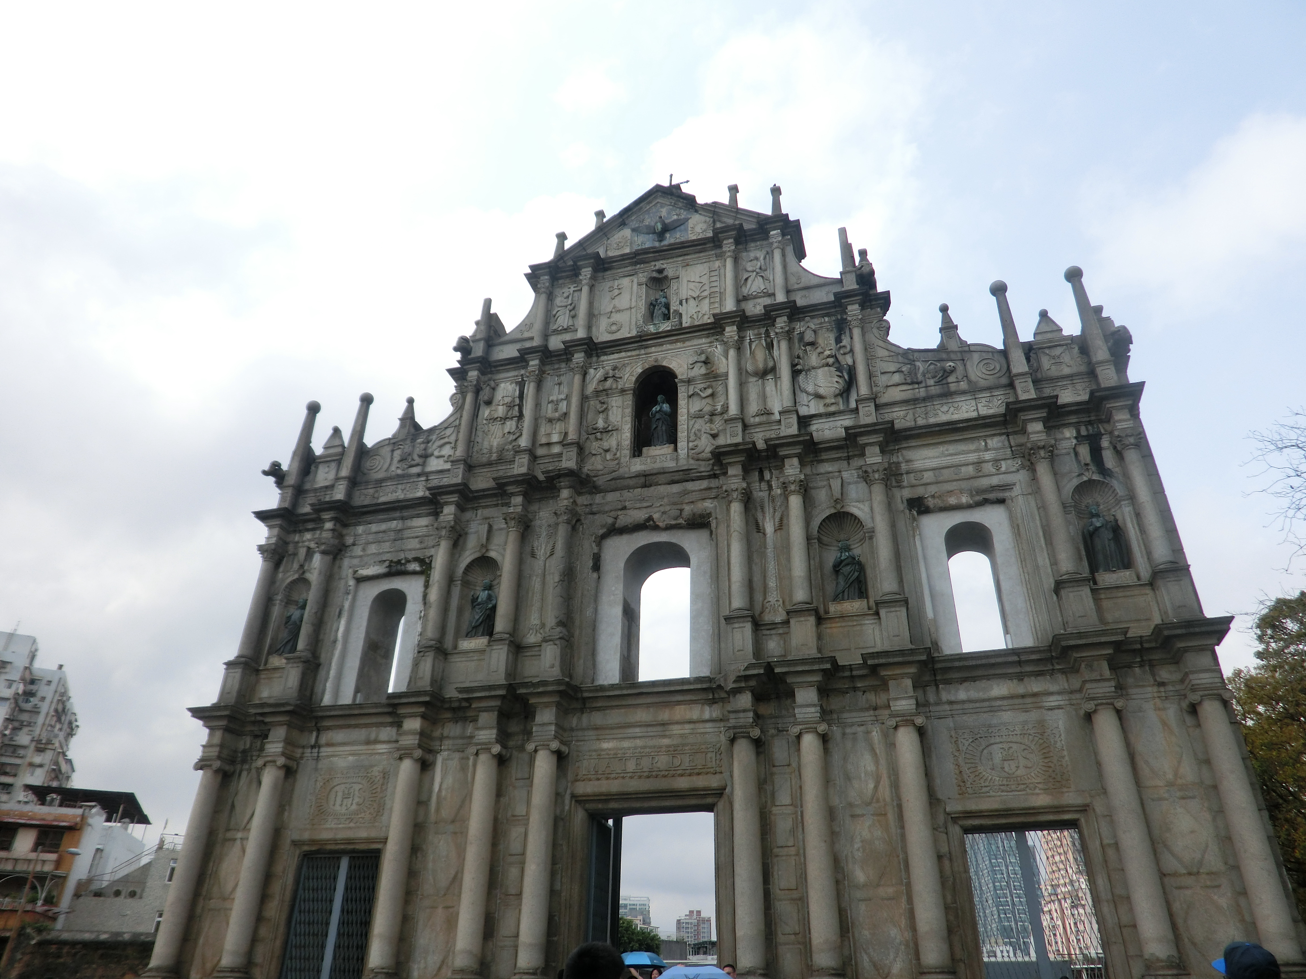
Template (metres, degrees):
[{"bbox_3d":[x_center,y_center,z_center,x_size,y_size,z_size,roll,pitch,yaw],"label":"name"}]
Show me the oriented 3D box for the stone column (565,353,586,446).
[{"bbox_3d":[-2.212,-2.592,26.222,0.445,2.964,0.445,0,-30,0],"label":"stone column"}]

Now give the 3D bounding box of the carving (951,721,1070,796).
[{"bbox_3d":[7.242,5.441,18.354,2.109,1.334,0.125,-8,-31,14],"label":"carving"}]

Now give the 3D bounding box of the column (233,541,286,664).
[{"bbox_3d":[-11.072,3.168,25.528,0.627,3.454,0.627,-8,-31,14],"label":"column"}]

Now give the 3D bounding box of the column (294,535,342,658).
[{"bbox_3d":[-8.882,2.827,24.007,0.515,3.224,0.515,-8,-30,14],"label":"column"}]

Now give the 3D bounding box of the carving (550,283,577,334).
[{"bbox_3d":[-2.666,-5.536,27.630,0.804,1.789,0.200,-8,-32,15],"label":"carving"}]

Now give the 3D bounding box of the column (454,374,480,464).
[{"bbox_3d":[-5.396,-1.956,26.531,0.450,2.880,0.450,-8,-31,14],"label":"column"}]

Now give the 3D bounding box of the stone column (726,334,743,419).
[{"bbox_3d":[2.199,-2.982,24.566,0.430,2.800,0.430,-8,-31,14],"label":"stone column"}]

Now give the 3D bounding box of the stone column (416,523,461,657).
[{"bbox_3d":[-5.548,2.584,23.558,0.620,3.520,0.600,-8,-31,14],"label":"stone column"}]

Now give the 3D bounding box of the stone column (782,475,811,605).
[{"bbox_3d":[3.364,1.121,20.957,0.580,3.364,0.580,-8,-32,15],"label":"stone column"}]

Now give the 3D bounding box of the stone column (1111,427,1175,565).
[{"bbox_3d":[10.347,0.191,19.000,0.515,3.193,0.515,-8,-30,14],"label":"stone column"}]

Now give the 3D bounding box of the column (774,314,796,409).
[{"bbox_3d":[3.532,-3.421,23.873,0.460,3.126,0.460,-8,-32,15],"label":"column"}]

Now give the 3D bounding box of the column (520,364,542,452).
[{"bbox_3d":[-3.459,-2.350,25.644,0.500,3.010,0.500,-8,-32,15],"label":"column"}]

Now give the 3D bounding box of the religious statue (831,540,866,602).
[{"bbox_3d":[4.654,1.963,21.661,0.741,1.653,0.513,-8,-31,14],"label":"religious statue"}]

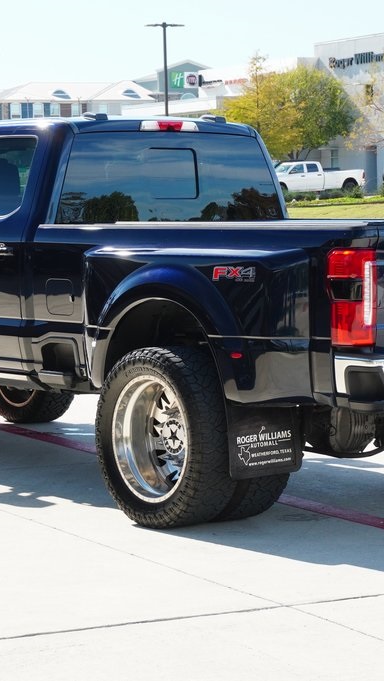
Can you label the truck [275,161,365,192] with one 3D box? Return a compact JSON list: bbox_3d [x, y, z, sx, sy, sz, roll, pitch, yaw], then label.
[{"bbox_3d":[6.740,-9.263,119.000,6.500,2.000,2.020,-2,4,-17],"label":"truck"}]

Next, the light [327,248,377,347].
[{"bbox_3d":[0.772,-0.205,9.879,0.155,0.465,0.200,-3,5,-39],"label":"light"}]

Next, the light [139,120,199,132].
[{"bbox_3d":[-0.146,-1.254,12.161,0.430,0.060,0.060,-3,5,-38],"label":"light"}]

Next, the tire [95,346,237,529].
[{"bbox_3d":[-0.120,0.485,10.369,0.290,0.890,0.890,-3,5,-38],"label":"tire"}]

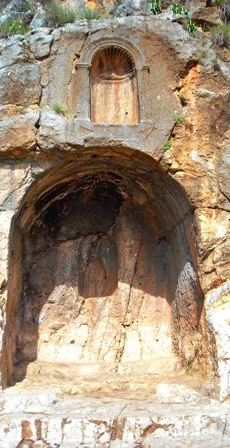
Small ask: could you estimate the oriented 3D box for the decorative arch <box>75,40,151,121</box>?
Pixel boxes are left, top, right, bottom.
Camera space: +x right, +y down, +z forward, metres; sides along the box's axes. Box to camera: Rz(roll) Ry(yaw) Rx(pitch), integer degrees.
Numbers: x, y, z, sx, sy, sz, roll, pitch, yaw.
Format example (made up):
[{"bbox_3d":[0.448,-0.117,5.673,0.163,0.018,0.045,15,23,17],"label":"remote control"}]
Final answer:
[{"bbox_3d":[-0.040,-2.646,8.679,1.373,2.054,0.480,0,-25,-5],"label":"decorative arch"}]

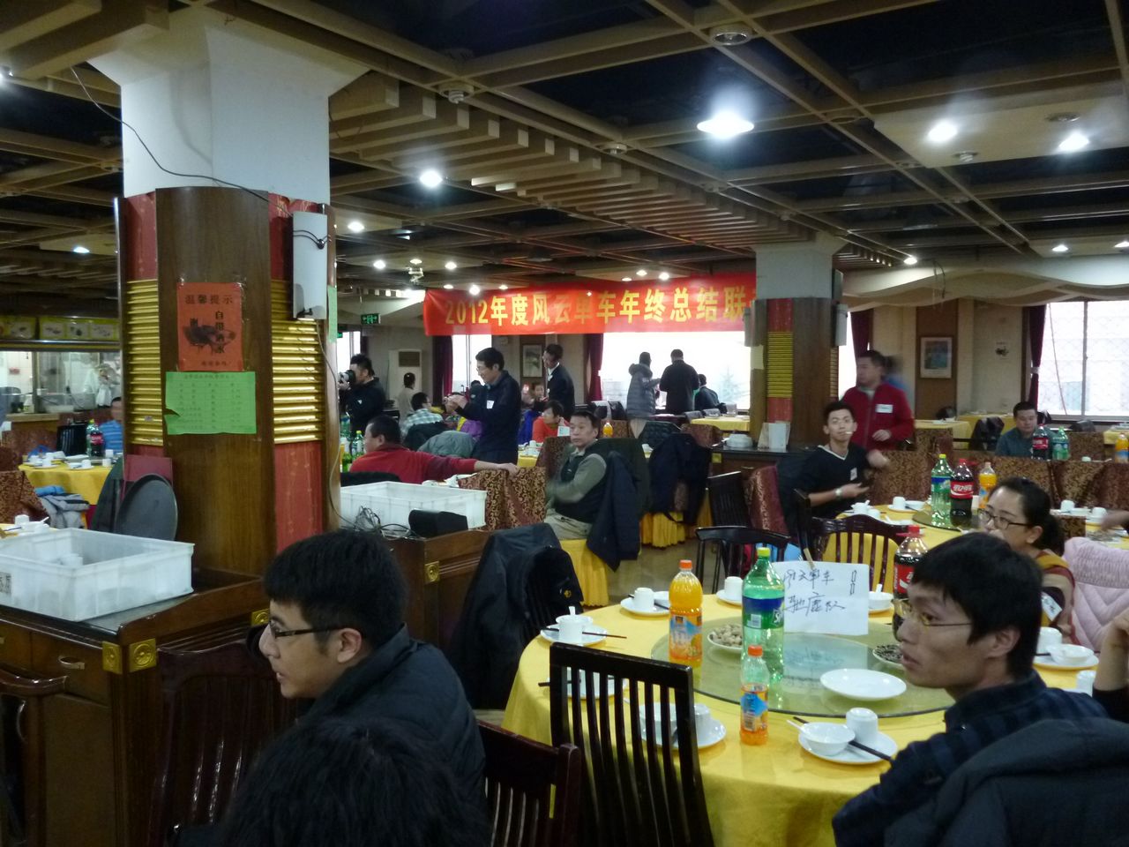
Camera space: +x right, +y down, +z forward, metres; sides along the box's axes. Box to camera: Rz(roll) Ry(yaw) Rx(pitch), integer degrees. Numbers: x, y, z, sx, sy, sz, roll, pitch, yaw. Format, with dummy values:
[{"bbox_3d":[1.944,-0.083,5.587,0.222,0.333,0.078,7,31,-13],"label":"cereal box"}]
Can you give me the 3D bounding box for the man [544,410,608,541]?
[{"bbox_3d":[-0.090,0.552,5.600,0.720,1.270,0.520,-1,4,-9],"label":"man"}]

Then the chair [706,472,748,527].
[{"bbox_3d":[1.053,0.772,4.822,0.500,0.970,0.430,3,5,37],"label":"chair"}]

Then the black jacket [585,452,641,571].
[{"bbox_3d":[0.284,0.519,5.400,0.320,0.690,0.420,1,4,12],"label":"black jacket"}]

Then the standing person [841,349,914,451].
[{"bbox_3d":[2.152,0.320,6.250,0.550,1.660,0.380,1,4,18],"label":"standing person"}]

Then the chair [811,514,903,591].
[{"bbox_3d":[1.056,0.868,3.373,0.440,0.970,0.500,2,4,25],"label":"chair"}]

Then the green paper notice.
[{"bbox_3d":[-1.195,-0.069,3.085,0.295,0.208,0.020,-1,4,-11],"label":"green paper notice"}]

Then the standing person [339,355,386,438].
[{"bbox_3d":[-1.680,0.252,7.534,0.500,1.660,0.520,-1,4,-15],"label":"standing person"}]

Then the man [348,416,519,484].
[{"bbox_3d":[-0.900,0.578,5.551,0.950,1.270,0.800,-2,4,-30],"label":"man"}]

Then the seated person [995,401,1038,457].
[{"bbox_3d":[3.776,0.444,7.527,0.560,1.280,0.700,1,4,20],"label":"seated person"}]

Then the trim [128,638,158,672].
[{"bbox_3d":[-1.188,0.654,2.577,0.010,0.072,0.075,3,5,34],"label":"trim"}]

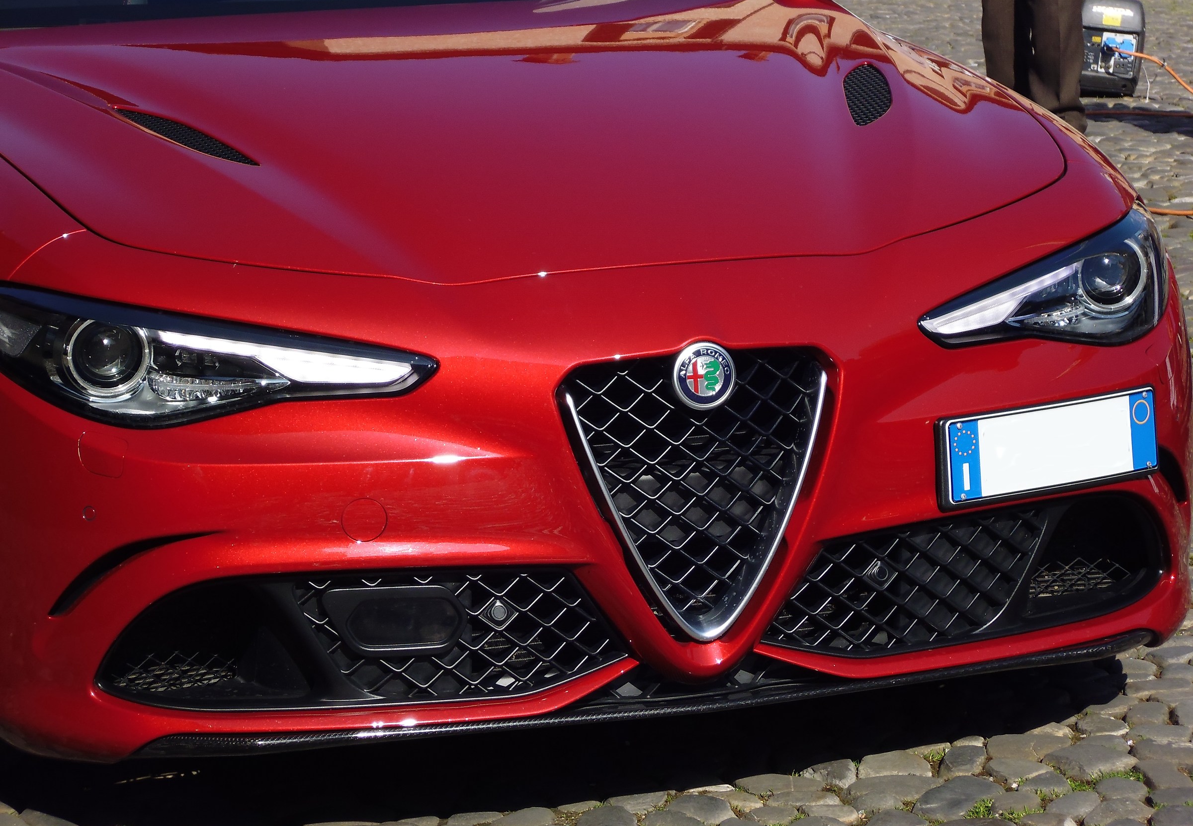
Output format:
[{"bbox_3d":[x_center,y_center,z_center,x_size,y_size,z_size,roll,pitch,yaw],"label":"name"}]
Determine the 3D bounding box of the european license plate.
[{"bbox_3d":[0.603,0.042,5.493,0.365,0.114,0.020,-8,8,-34],"label":"european license plate"}]

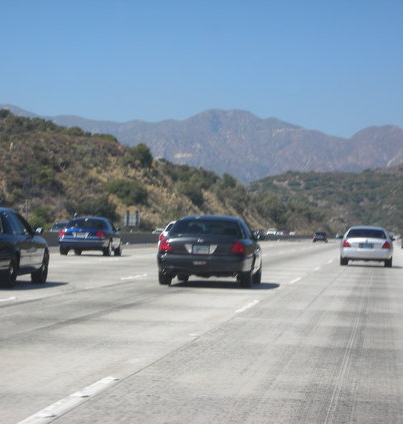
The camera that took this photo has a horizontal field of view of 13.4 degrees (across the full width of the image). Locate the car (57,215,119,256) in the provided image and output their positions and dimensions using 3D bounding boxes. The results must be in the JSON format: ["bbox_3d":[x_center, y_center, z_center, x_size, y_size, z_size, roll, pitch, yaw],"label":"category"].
[{"bbox_3d":[-4.235,0.945,66.400,1.930,1.470,5.250,2,-1,5],"label":"car"}]

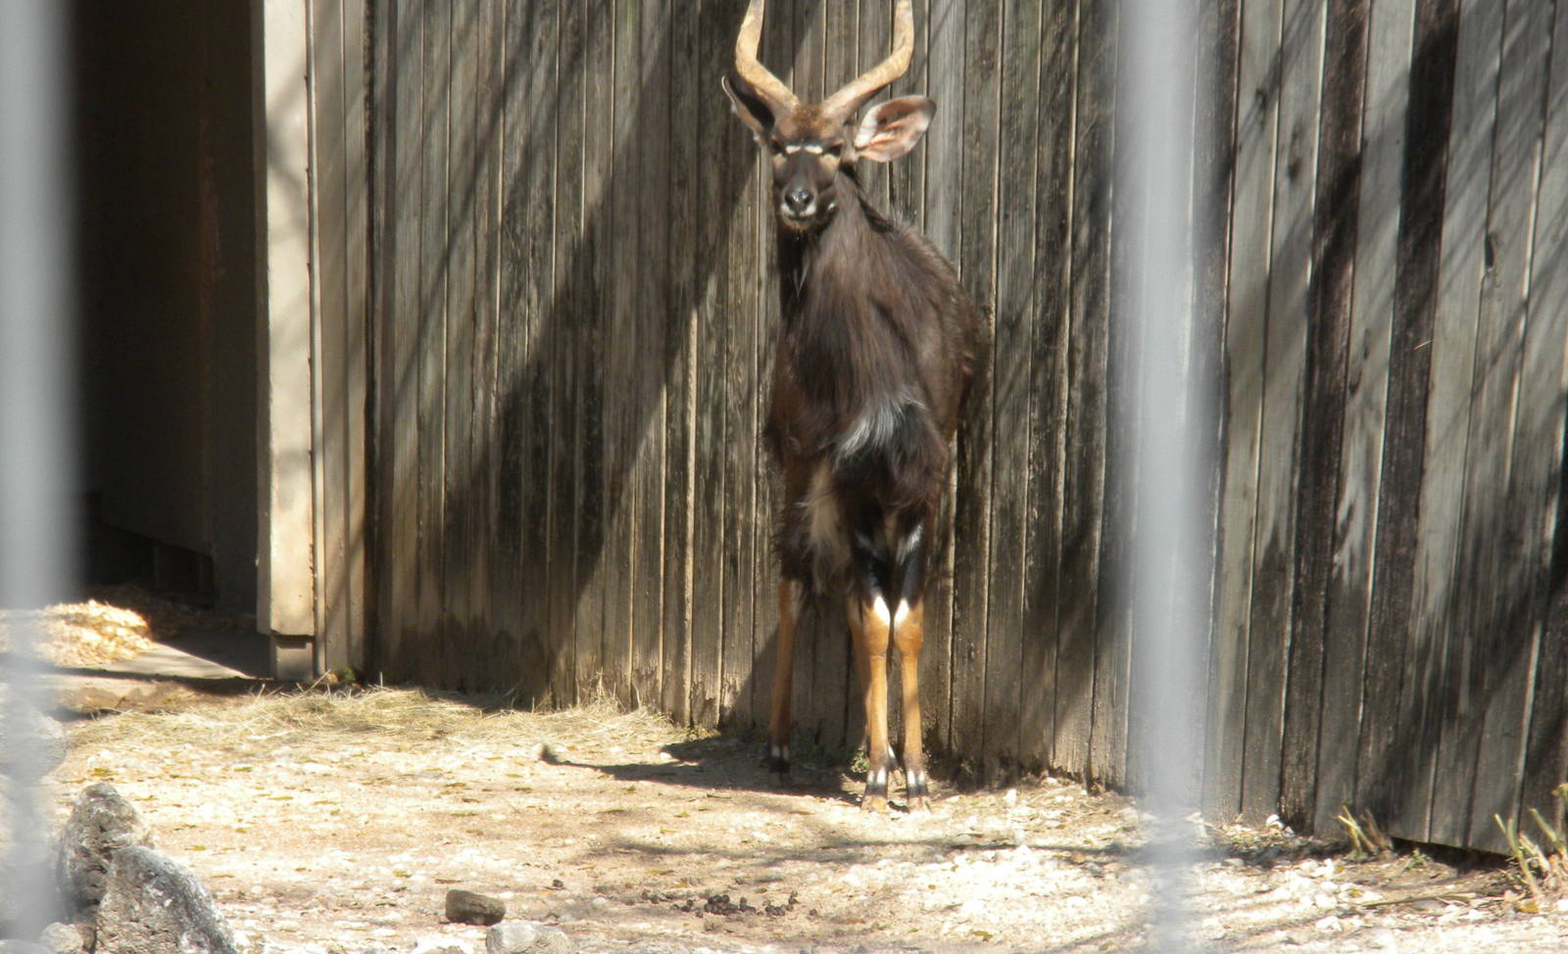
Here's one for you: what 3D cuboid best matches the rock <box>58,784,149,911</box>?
[{"bbox_3d":[-1.099,0.617,19.050,0.150,0.240,0.140,0,3,0],"label":"rock"}]

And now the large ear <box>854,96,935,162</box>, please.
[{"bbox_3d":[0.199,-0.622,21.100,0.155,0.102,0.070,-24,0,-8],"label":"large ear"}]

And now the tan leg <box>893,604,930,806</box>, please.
[{"bbox_3d":[0.229,0.411,21.200,0.067,0.375,0.095,0,3,-3],"label":"tan leg"}]

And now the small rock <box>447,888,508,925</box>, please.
[{"bbox_3d":[-0.509,0.713,19.500,0.099,0.056,0.070,0,3,0],"label":"small rock"}]

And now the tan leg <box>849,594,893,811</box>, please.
[{"bbox_3d":[0.167,0.417,21.850,0.065,0.400,0.095,0,3,0],"label":"tan leg"}]

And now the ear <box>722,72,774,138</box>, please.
[{"bbox_3d":[-0.064,-0.681,21.650,0.075,0.155,0.075,-36,-3,-7],"label":"ear"}]

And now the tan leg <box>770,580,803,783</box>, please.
[{"bbox_3d":[0.005,0.390,22.500,0.063,0.385,0.110,0,3,0],"label":"tan leg"}]

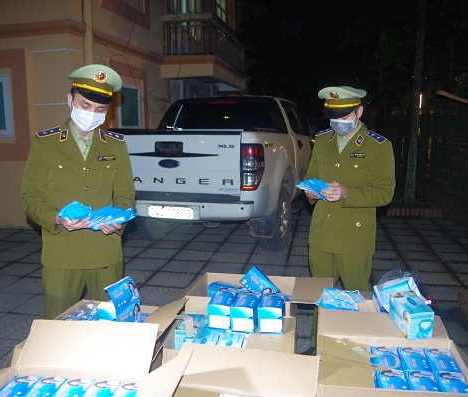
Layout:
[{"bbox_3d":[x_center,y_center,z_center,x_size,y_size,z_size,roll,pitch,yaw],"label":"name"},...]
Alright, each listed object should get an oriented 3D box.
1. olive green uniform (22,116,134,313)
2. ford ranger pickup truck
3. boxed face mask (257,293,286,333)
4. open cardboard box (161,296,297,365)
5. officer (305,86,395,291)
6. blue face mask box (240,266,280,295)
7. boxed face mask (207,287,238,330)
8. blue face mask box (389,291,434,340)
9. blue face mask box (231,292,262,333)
[{"bbox_3d":[-0.828,0.323,2.485,0.570,1.480,0.360,-4,10,-22],"label":"olive green uniform"},{"bbox_3d":[0.059,-0.524,6.775,1.880,1.820,5.350,2,10,14],"label":"ford ranger pickup truck"},{"bbox_3d":[0.168,0.487,1.927,0.100,0.100,0.180,1,10,10],"label":"boxed face mask"},{"bbox_3d":[0.014,0.686,1.827,0.500,0.360,0.350,1,10,9],"label":"open cardboard box"},{"bbox_3d":[0.716,0.157,2.885,0.520,1.740,0.430,7,12,39],"label":"officer"},{"bbox_3d":[0.126,0.424,2.134,0.180,0.100,0.095,49,7,22],"label":"blue face mask box"},{"bbox_3d":[-0.046,0.489,1.987,0.100,0.100,0.180,1,10,10],"label":"boxed face mask"},{"bbox_3d":[0.750,0.492,1.905,0.102,0.111,0.191,-4,14,-2],"label":"blue face mask box"},{"bbox_3d":[0.054,0.490,1.941,0.097,0.105,0.178,2,9,13],"label":"blue face mask box"}]

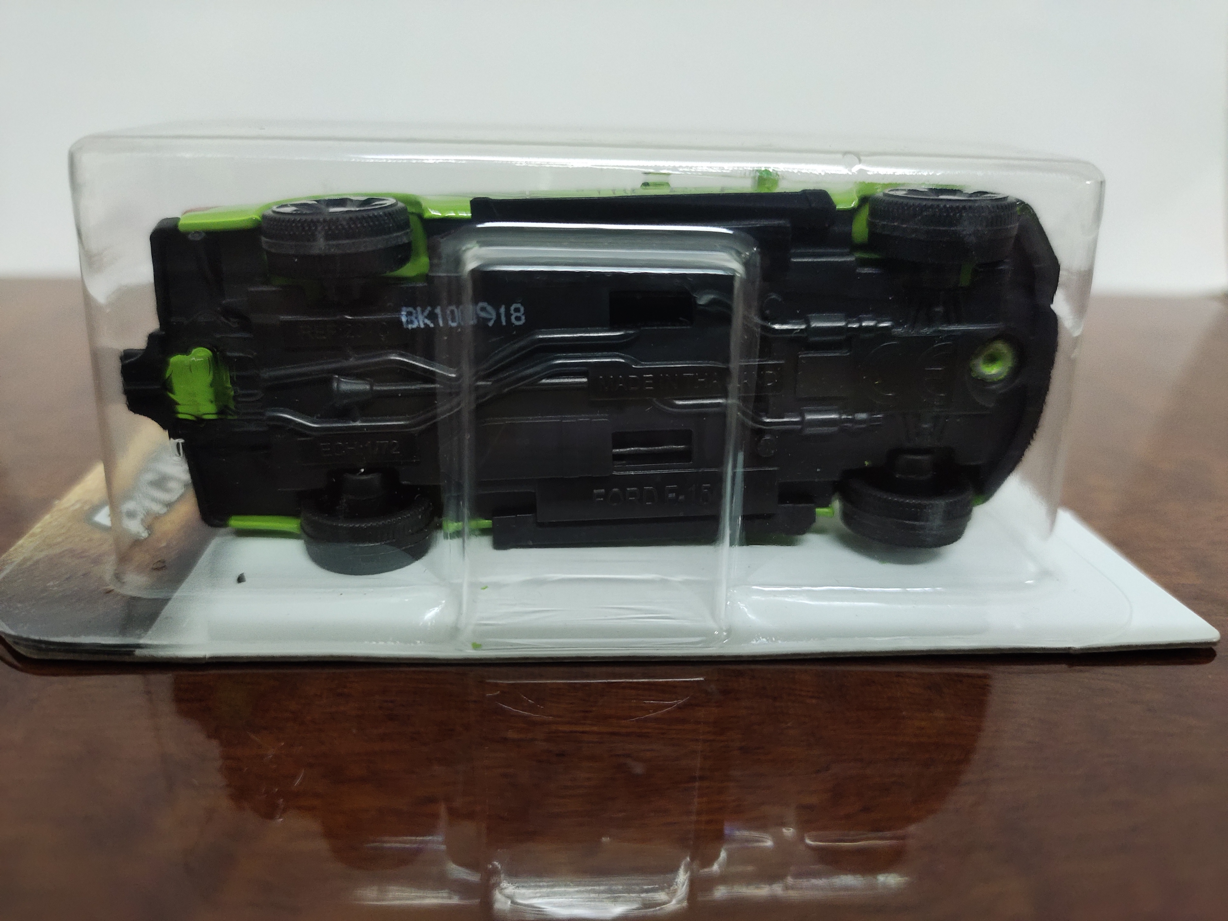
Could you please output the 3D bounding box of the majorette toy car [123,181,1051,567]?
[{"bbox_3d":[0.000,-0.008,0.083,0.081,0.032,0.011,-2,23,-5],"label":"majorette toy car"}]

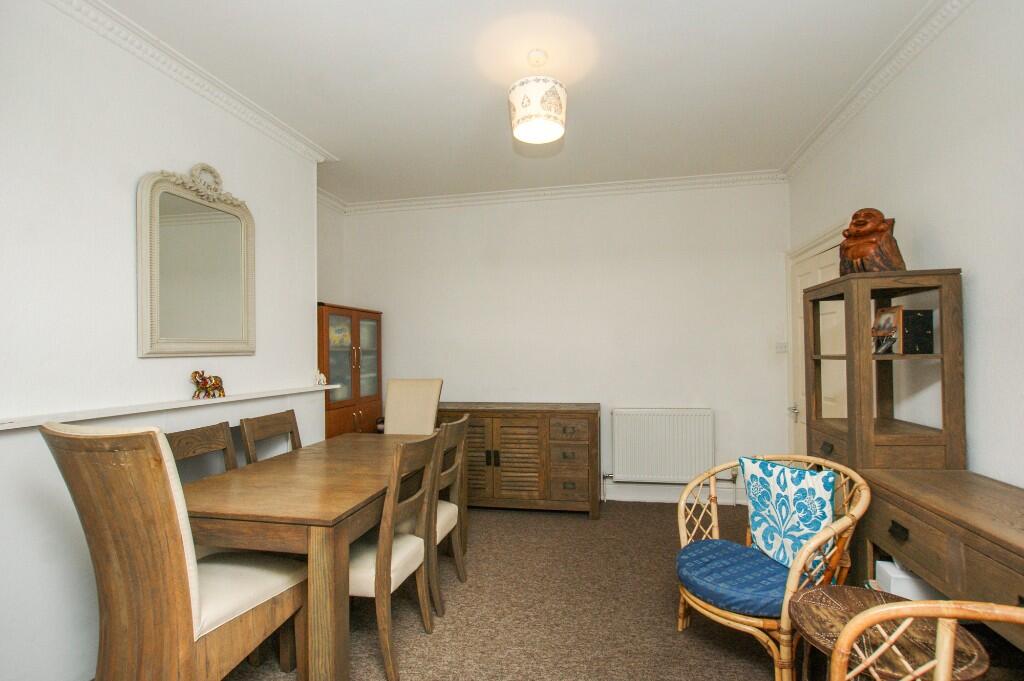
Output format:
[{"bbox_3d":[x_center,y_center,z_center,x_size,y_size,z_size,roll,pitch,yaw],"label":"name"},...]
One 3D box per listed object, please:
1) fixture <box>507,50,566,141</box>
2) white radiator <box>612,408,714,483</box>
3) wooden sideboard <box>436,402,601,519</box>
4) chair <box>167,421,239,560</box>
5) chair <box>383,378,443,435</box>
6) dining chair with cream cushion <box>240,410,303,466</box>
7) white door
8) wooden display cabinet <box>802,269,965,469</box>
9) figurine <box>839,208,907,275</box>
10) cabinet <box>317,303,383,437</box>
[{"bbox_3d":[0.125,-1.227,2.108,0.280,0.382,0.280,0,-2,0],"label":"fixture"},{"bbox_3d":[1.265,0.887,3.573,0.805,0.621,0.080,-1,-2,9],"label":"white radiator"},{"bbox_3d":[0.035,0.977,3.621,1.384,0.837,0.419,-1,-2,9],"label":"wooden sideboard"},{"bbox_3d":[-1.266,0.891,1.994,0.536,0.941,0.415,-1,-2,10],"label":"chair"},{"bbox_3d":[-0.791,0.835,3.047,0.475,1.103,0.620,-1,-2,8],"label":"chair"},{"bbox_3d":[-1.186,0.903,2.448,0.536,0.941,0.415,-1,-2,10],"label":"dining chair with cream cushion"},{"bbox_3d":[2.151,0.377,2.963,0.045,1.973,0.770,-1,-2,13],"label":"white door"},{"bbox_3d":[1.694,0.526,1.998,0.377,1.630,0.436,-1,-2,10],"label":"wooden display cabinet"},{"bbox_3d":[1.705,-0.444,2.020,0.180,0.310,0.210,0,-2,-10],"label":"figurine"},{"bbox_3d":[-1.472,0.573,3.572,0.380,1.663,0.823,-1,-2,12],"label":"cabinet"}]

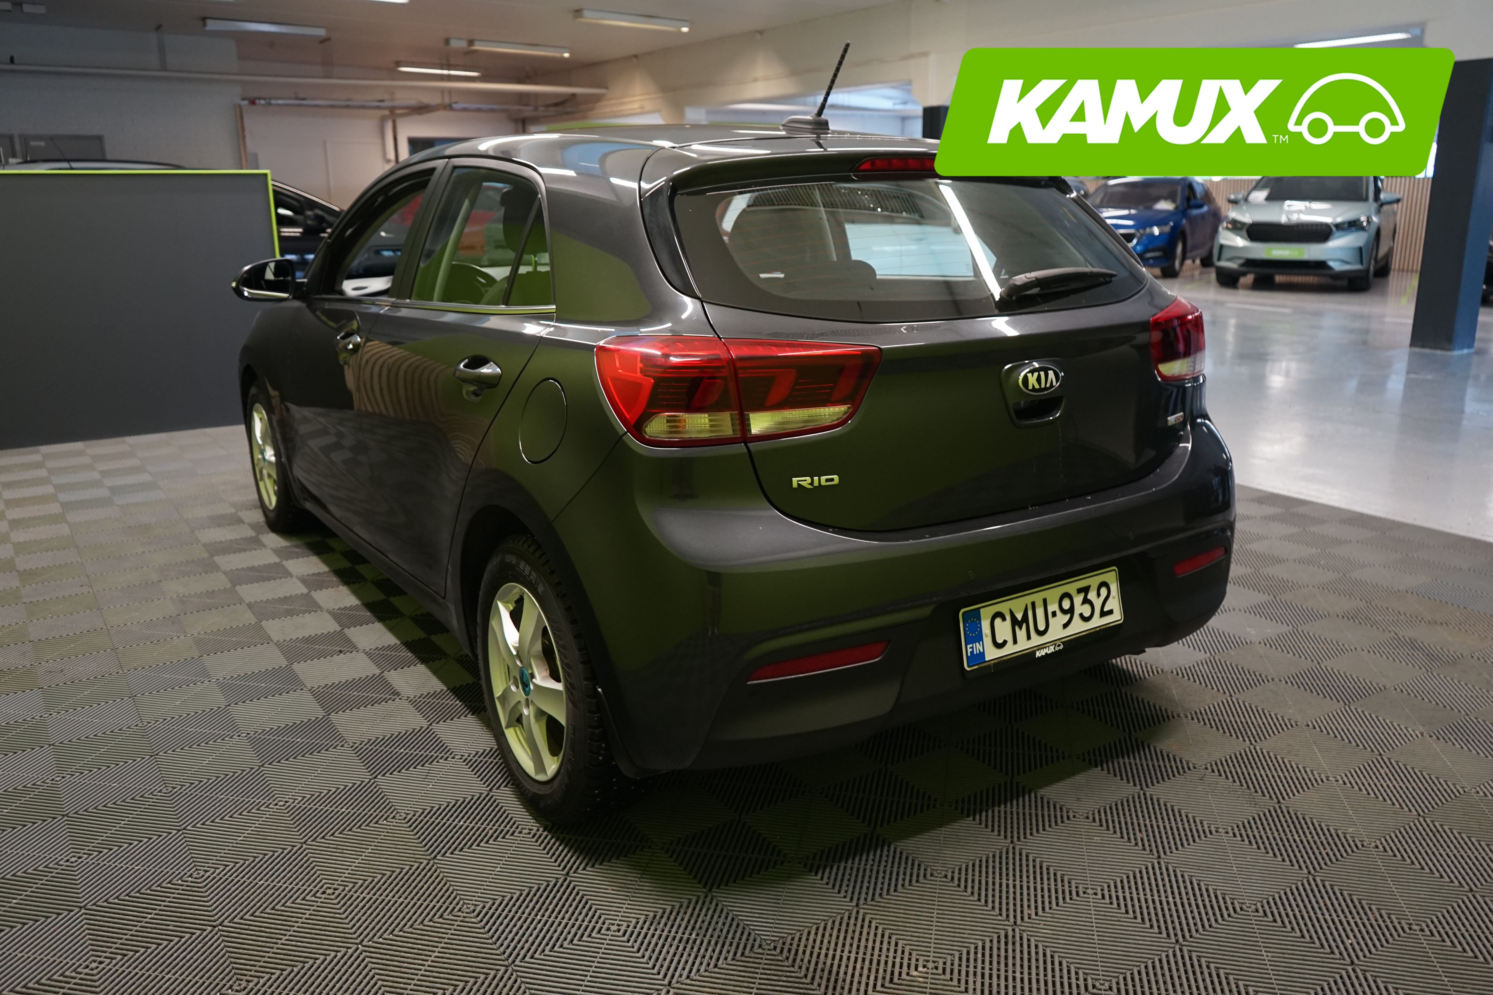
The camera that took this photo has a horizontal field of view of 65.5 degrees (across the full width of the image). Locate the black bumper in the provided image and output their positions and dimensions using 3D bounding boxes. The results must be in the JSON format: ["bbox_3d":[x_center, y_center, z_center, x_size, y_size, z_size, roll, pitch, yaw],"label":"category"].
[{"bbox_3d":[0.497,0.106,2.412,1.710,0.608,0.370,-10,17,-32],"label":"black bumper"}]

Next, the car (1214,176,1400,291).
[{"bbox_3d":[7.840,-3.810,16.010,1.900,1.620,4.650,9,17,32],"label":"car"}]

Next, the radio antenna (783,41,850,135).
[{"bbox_3d":[0.169,-0.928,2.651,0.060,0.195,0.210,-10,17,-32],"label":"radio antenna"}]

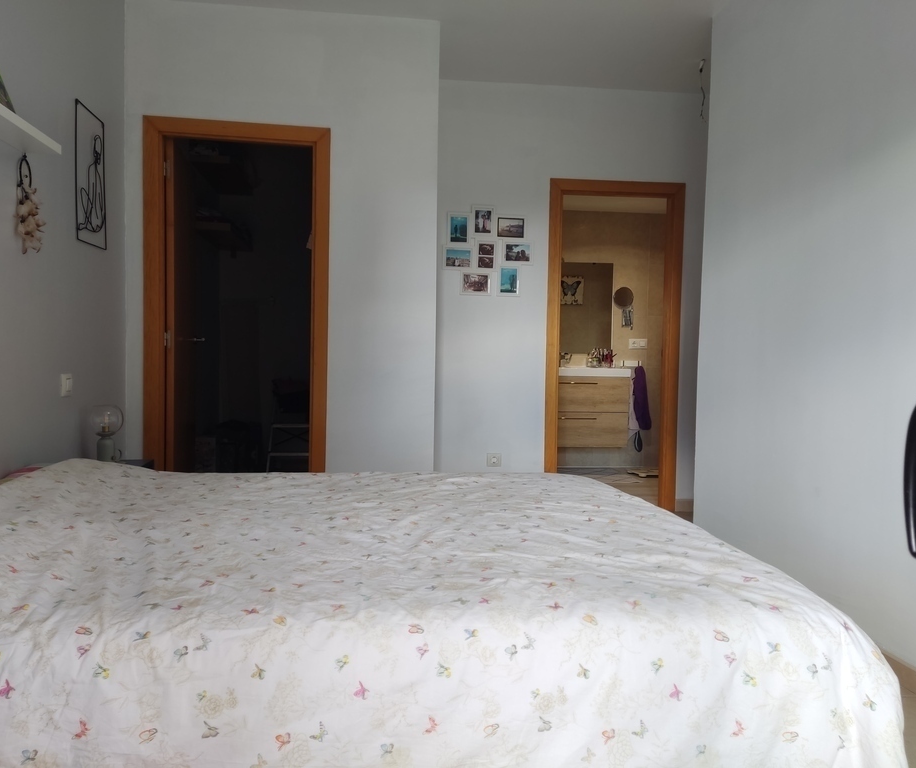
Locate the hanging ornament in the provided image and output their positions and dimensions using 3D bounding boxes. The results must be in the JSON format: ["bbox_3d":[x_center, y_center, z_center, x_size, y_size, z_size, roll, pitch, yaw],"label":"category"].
[{"bbox_3d":[-1.370,-0.579,2.381,0.070,0.315,0.120,1,3,-8],"label":"hanging ornament"}]

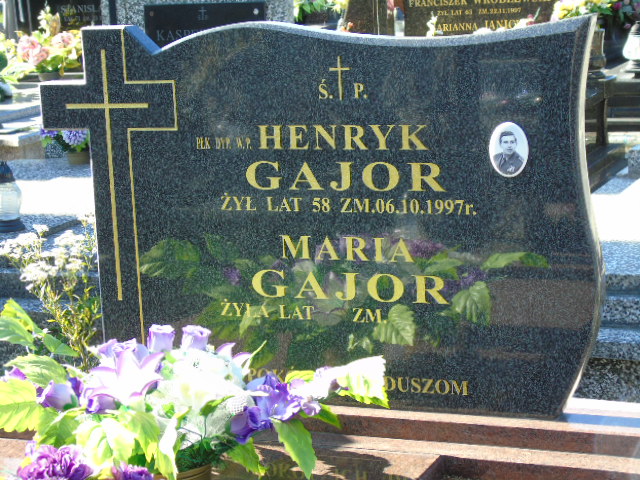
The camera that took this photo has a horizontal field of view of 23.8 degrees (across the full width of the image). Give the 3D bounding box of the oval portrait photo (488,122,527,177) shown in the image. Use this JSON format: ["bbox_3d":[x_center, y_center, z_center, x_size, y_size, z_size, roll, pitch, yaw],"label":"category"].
[{"bbox_3d":[0.401,-0.192,3.219,0.088,0.119,0.010,1,13,21],"label":"oval portrait photo"}]

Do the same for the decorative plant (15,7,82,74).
[{"bbox_3d":[-1.282,-0.940,7.200,0.320,0.340,0.280,1,15,21],"label":"decorative plant"}]

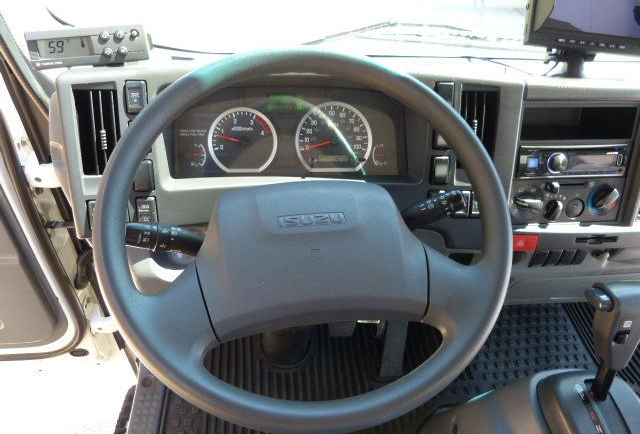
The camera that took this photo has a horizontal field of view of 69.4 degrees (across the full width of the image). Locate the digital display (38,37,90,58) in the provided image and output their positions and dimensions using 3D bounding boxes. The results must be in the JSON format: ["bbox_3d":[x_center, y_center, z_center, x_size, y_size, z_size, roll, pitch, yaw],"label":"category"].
[{"bbox_3d":[-0.341,-0.226,0.618,0.066,0.025,0.012,-5,11,-16],"label":"digital display"}]

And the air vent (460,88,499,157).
[{"bbox_3d":[0.232,-0.133,0.688,0.057,0.121,0.030,-2,13,-5],"label":"air vent"}]

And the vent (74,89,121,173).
[{"bbox_3d":[-0.296,-0.118,0.626,0.057,0.121,0.030,-2,13,-5],"label":"vent"}]

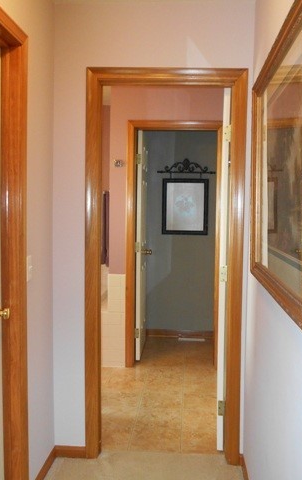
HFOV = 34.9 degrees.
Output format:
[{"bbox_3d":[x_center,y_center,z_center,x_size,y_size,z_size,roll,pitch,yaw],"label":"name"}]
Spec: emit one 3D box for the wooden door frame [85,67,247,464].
[{"bbox_3d":[0.075,0.159,2.638,0.849,2.125,0.130,1,3,5],"label":"wooden door frame"}]

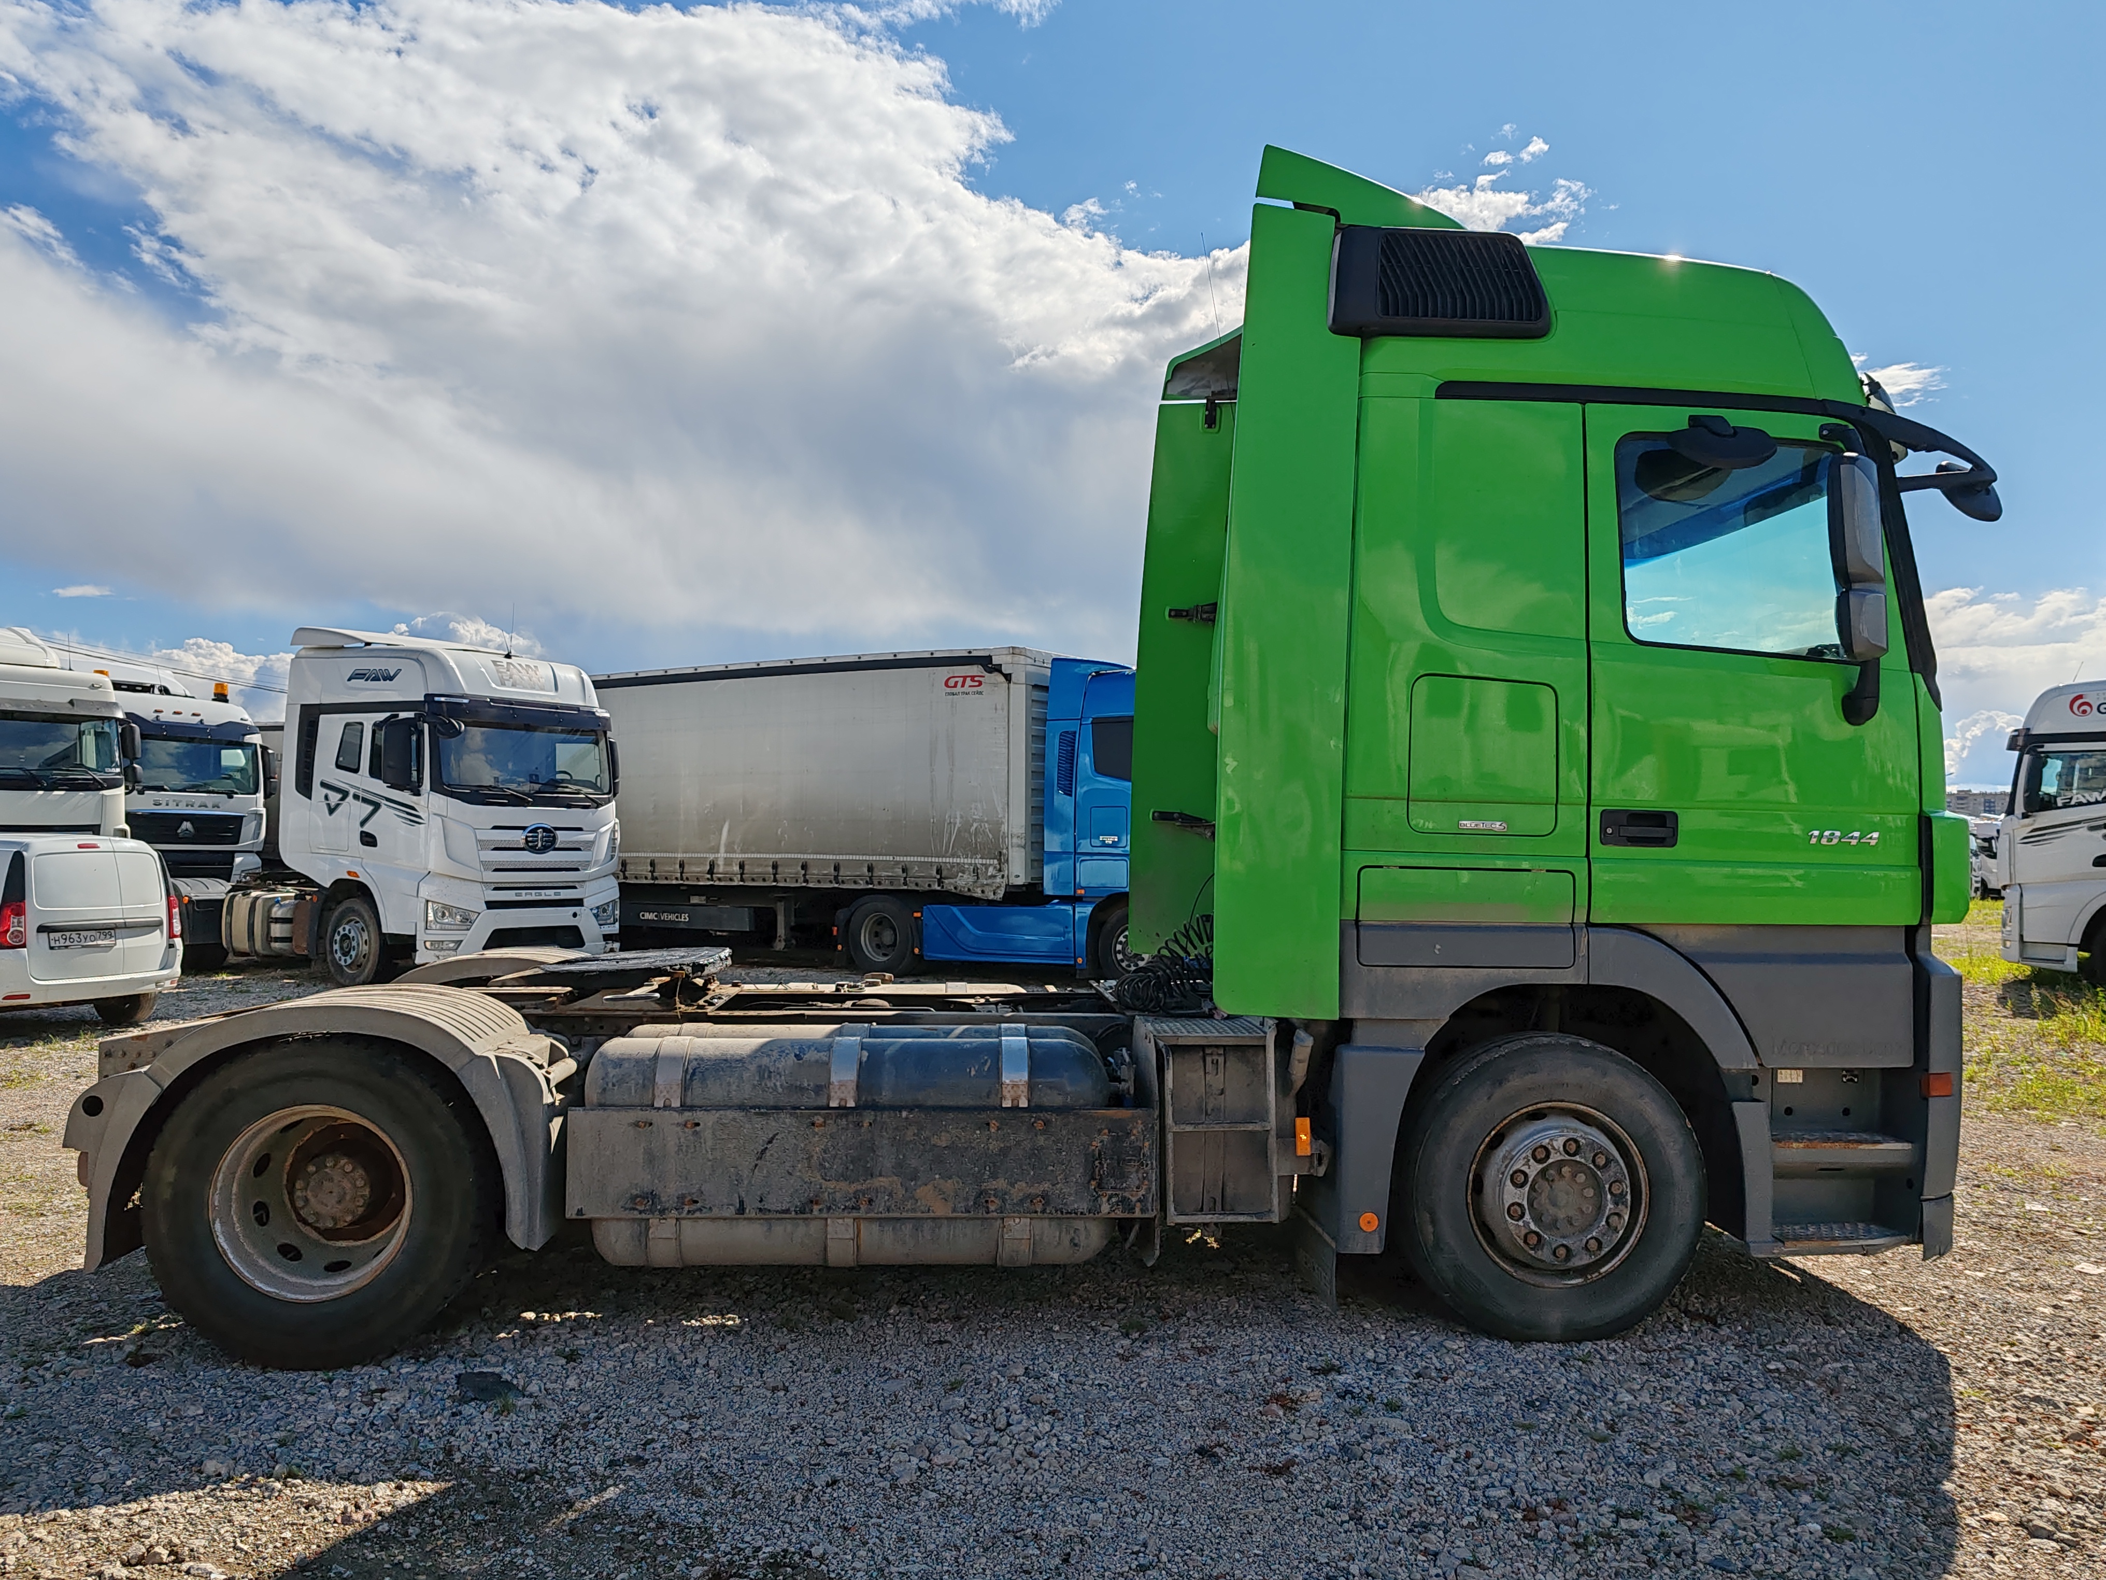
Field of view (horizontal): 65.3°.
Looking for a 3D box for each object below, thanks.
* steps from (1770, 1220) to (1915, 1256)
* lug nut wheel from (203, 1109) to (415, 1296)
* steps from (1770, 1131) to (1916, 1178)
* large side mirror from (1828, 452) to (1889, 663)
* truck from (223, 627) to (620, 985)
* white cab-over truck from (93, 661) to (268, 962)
[{"bbox_3d":[2.520,1.462,5.340,0.480,0.065,0.210,0,-1,-4],"label":"steps"},{"bbox_3d":[-2.271,1.263,5.130,0.605,0.605,0.250,0,-1,-4],"label":"lug nut wheel"},{"bbox_3d":[2.550,1.205,5.420,0.480,0.110,0.210,0,-1,-4],"label":"steps"},{"bbox_3d":[2.498,-0.721,5.090,0.170,0.650,0.260,0,-2,26],"label":"large side mirror"},{"bbox_3d":[-8.055,0.170,19.330,5.900,3.900,2.600,-1,-2,33],"label":"truck"},{"bbox_3d":[-14.710,0.340,24.350,6.200,3.750,2.600,-1,-2,30],"label":"white cab-over truck"}]

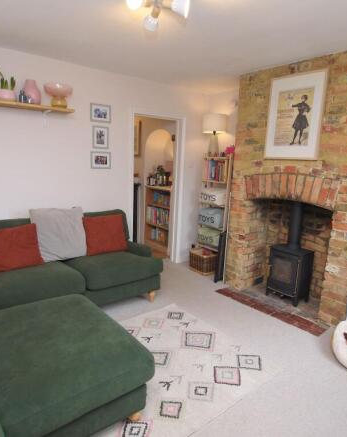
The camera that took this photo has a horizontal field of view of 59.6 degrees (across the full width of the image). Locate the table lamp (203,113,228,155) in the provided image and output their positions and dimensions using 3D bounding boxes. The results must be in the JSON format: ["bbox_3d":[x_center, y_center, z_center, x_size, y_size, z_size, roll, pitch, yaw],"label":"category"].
[{"bbox_3d":[0.522,-1.045,3.881,0.298,0.540,0.298,2,11,0],"label":"table lamp"}]

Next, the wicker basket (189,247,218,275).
[{"bbox_3d":[0.378,0.567,4.044,0.277,0.230,0.376,-7,14,-40],"label":"wicker basket"}]

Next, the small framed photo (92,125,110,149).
[{"bbox_3d":[-0.759,-0.844,3.180,0.177,0.223,0.020,-8,15,-39],"label":"small framed photo"}]

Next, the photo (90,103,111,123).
[{"bbox_3d":[-0.747,-1.087,3.136,0.223,0.175,0.020,-8,15,-39],"label":"photo"}]

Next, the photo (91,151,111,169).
[{"bbox_3d":[-0.764,-0.617,3.227,0.227,0.176,0.020,-8,15,-39],"label":"photo"}]

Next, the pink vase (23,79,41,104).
[{"bbox_3d":[-1.218,-1.082,2.612,0.140,0.210,0.140,-8,15,-39],"label":"pink vase"}]

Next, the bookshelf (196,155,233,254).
[{"bbox_3d":[0.592,-0.068,3.988,0.298,1.512,0.440,-7,14,-40],"label":"bookshelf"}]

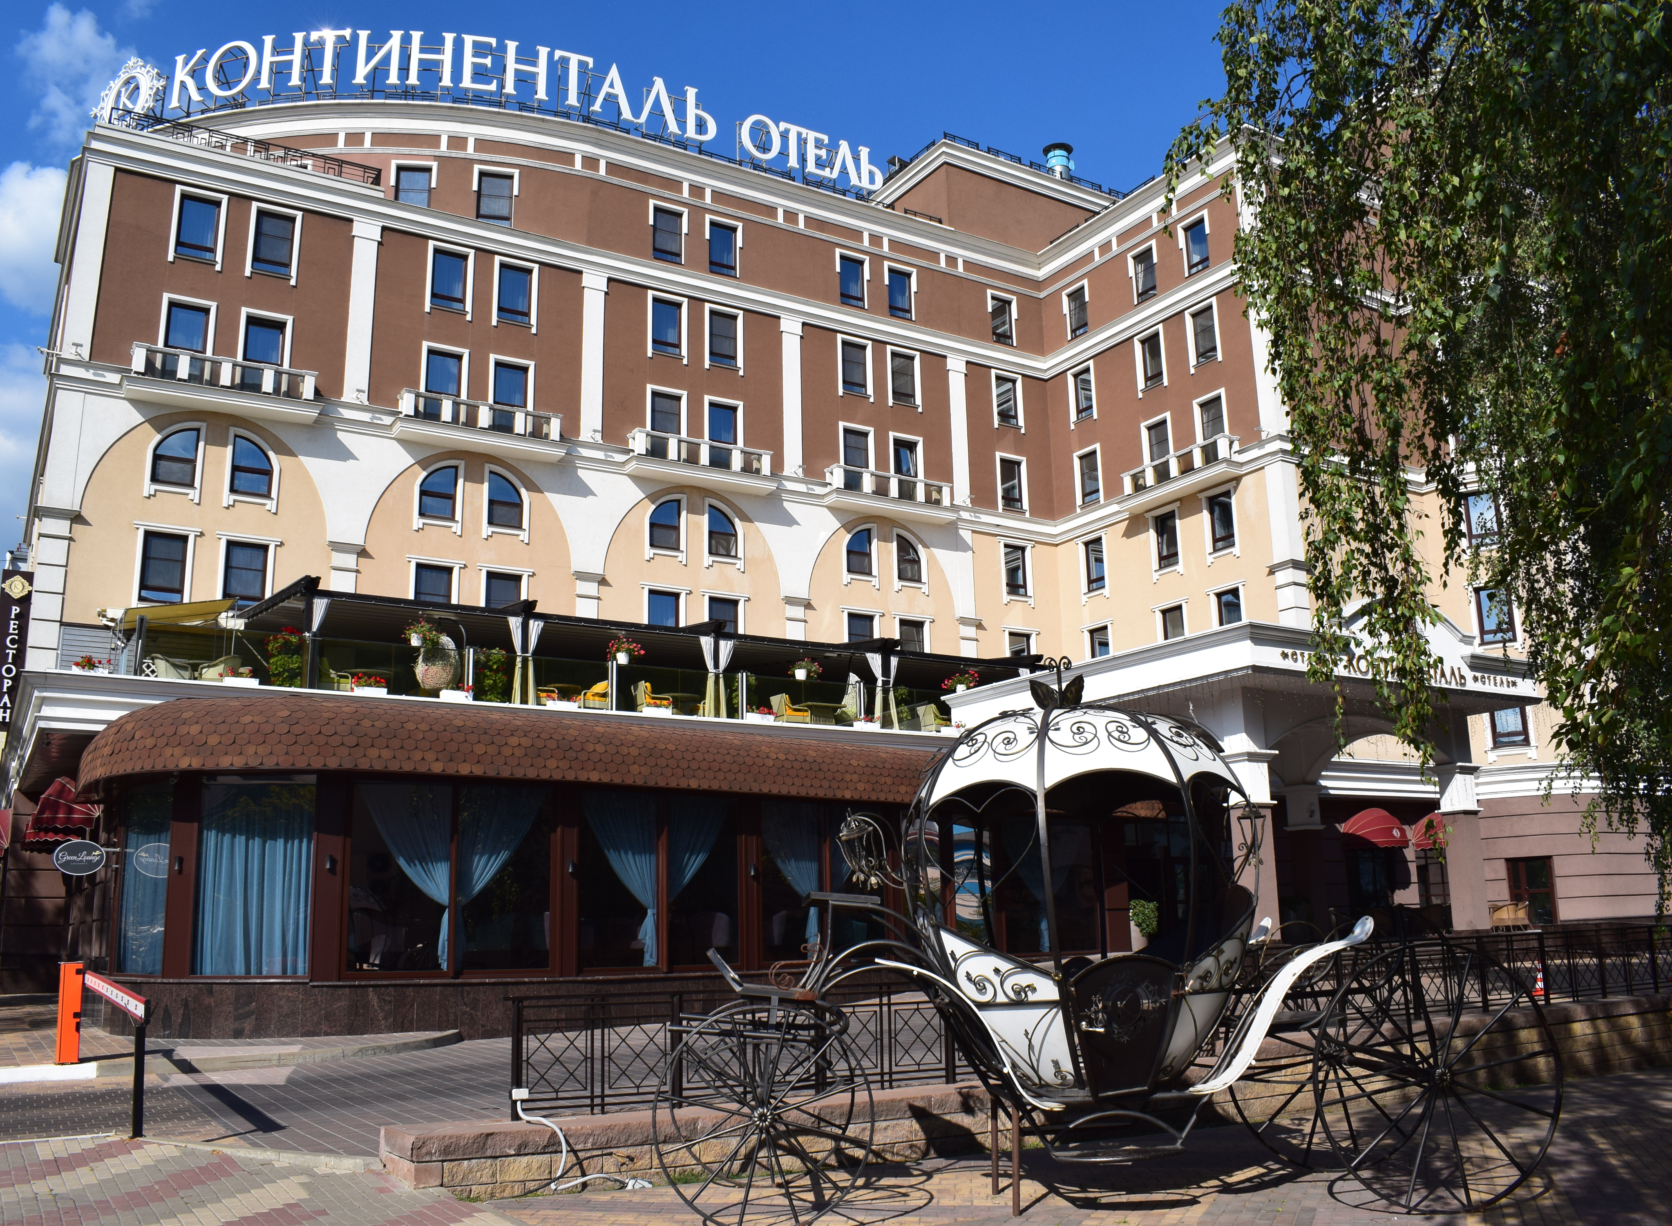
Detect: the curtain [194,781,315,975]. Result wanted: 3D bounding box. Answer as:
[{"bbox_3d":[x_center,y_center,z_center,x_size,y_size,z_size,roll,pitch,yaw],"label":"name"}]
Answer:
[{"bbox_3d":[-8.475,3.847,20.069,1.720,2.720,0.150,-1,-14,0],"label":"curtain"}]

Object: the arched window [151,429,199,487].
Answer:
[{"bbox_3d":[-17.917,-4.255,37.415,1.124,1.679,0.154,7,-15,-30],"label":"arched window"}]

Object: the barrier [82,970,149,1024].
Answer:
[{"bbox_3d":[-6.470,3.386,12.300,0.070,0.140,5.090,8,-14,-32],"label":"barrier"}]

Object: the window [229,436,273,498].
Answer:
[{"bbox_3d":[-15.963,-4.004,37.647,1.020,1.720,0.150,7,-16,-28],"label":"window"}]

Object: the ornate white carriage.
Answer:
[{"bbox_3d":[1.448,1.951,8.624,5.000,3.200,1.700,0,-14,-3],"label":"ornate white carriage"}]

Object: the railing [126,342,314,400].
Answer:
[{"bbox_3d":[-16.826,-6.496,37.970,4.951,0.878,0.862,7,-15,-30],"label":"railing"}]

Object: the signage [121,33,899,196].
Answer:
[{"bbox_3d":[-9.198,-16.679,44.845,23.445,2.000,3.386,3,-14,-16],"label":"signage"}]

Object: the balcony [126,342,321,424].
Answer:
[{"bbox_3d":[-16.811,-6.304,37.932,5.405,1.294,0.963,7,-15,-30],"label":"balcony"}]

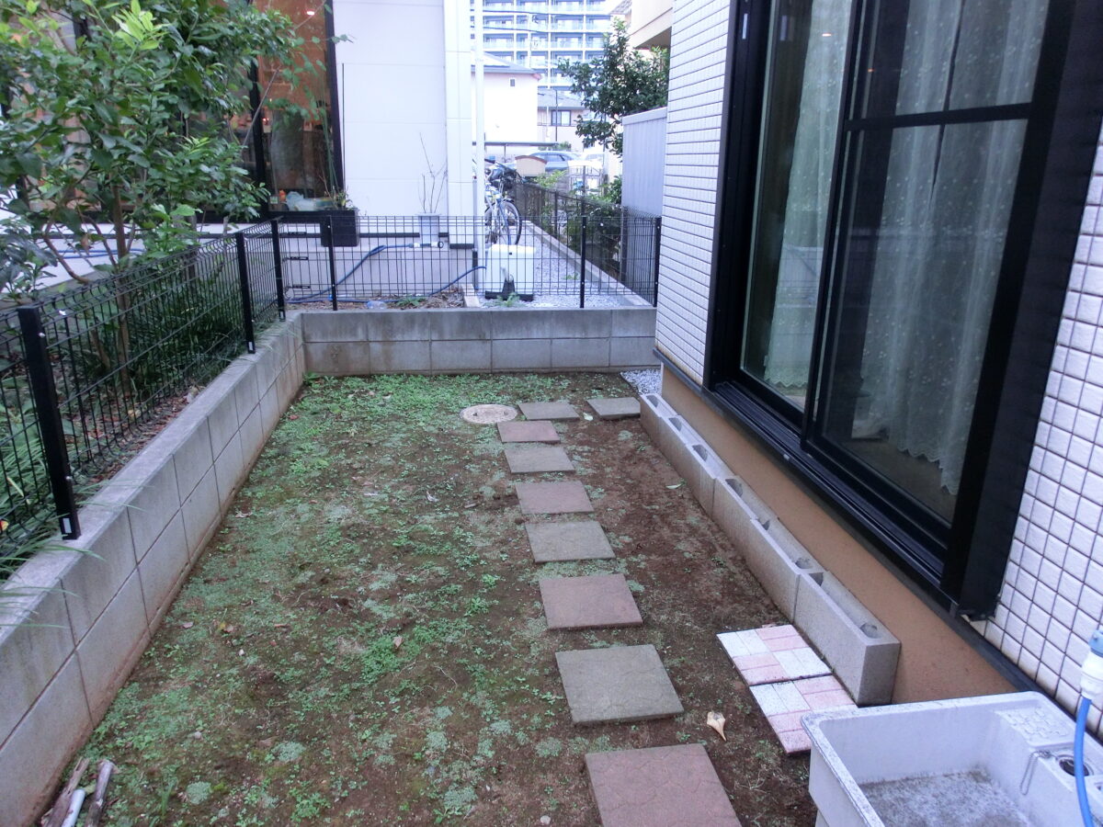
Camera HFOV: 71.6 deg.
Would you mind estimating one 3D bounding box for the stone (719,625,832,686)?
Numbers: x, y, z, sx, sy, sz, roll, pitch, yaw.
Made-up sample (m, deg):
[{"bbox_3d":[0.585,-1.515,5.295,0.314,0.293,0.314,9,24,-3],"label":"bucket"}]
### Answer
[{"bbox_3d":[0.672,0.745,2.335,0.253,0.030,0.251,-3,19,-10],"label":"stone"}]

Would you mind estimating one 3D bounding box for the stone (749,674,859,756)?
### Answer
[{"bbox_3d":[0.710,0.826,2.085,0.253,0.030,0.251,-3,19,-9],"label":"stone"}]

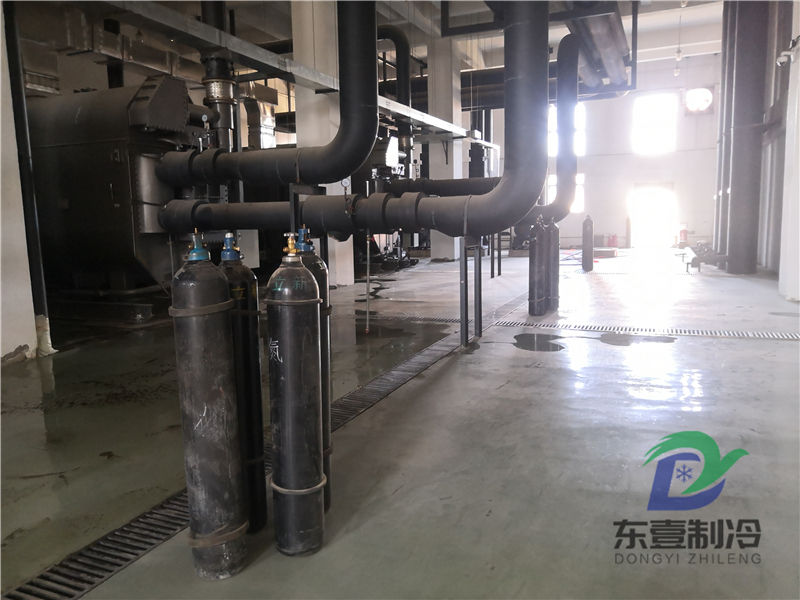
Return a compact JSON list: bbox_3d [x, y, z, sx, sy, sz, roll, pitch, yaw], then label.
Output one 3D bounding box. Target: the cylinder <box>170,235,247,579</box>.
[{"bbox_3d":[-0.788,0.430,2.583,0.240,1.440,0.240,2,8,23],"label":"cylinder"}]

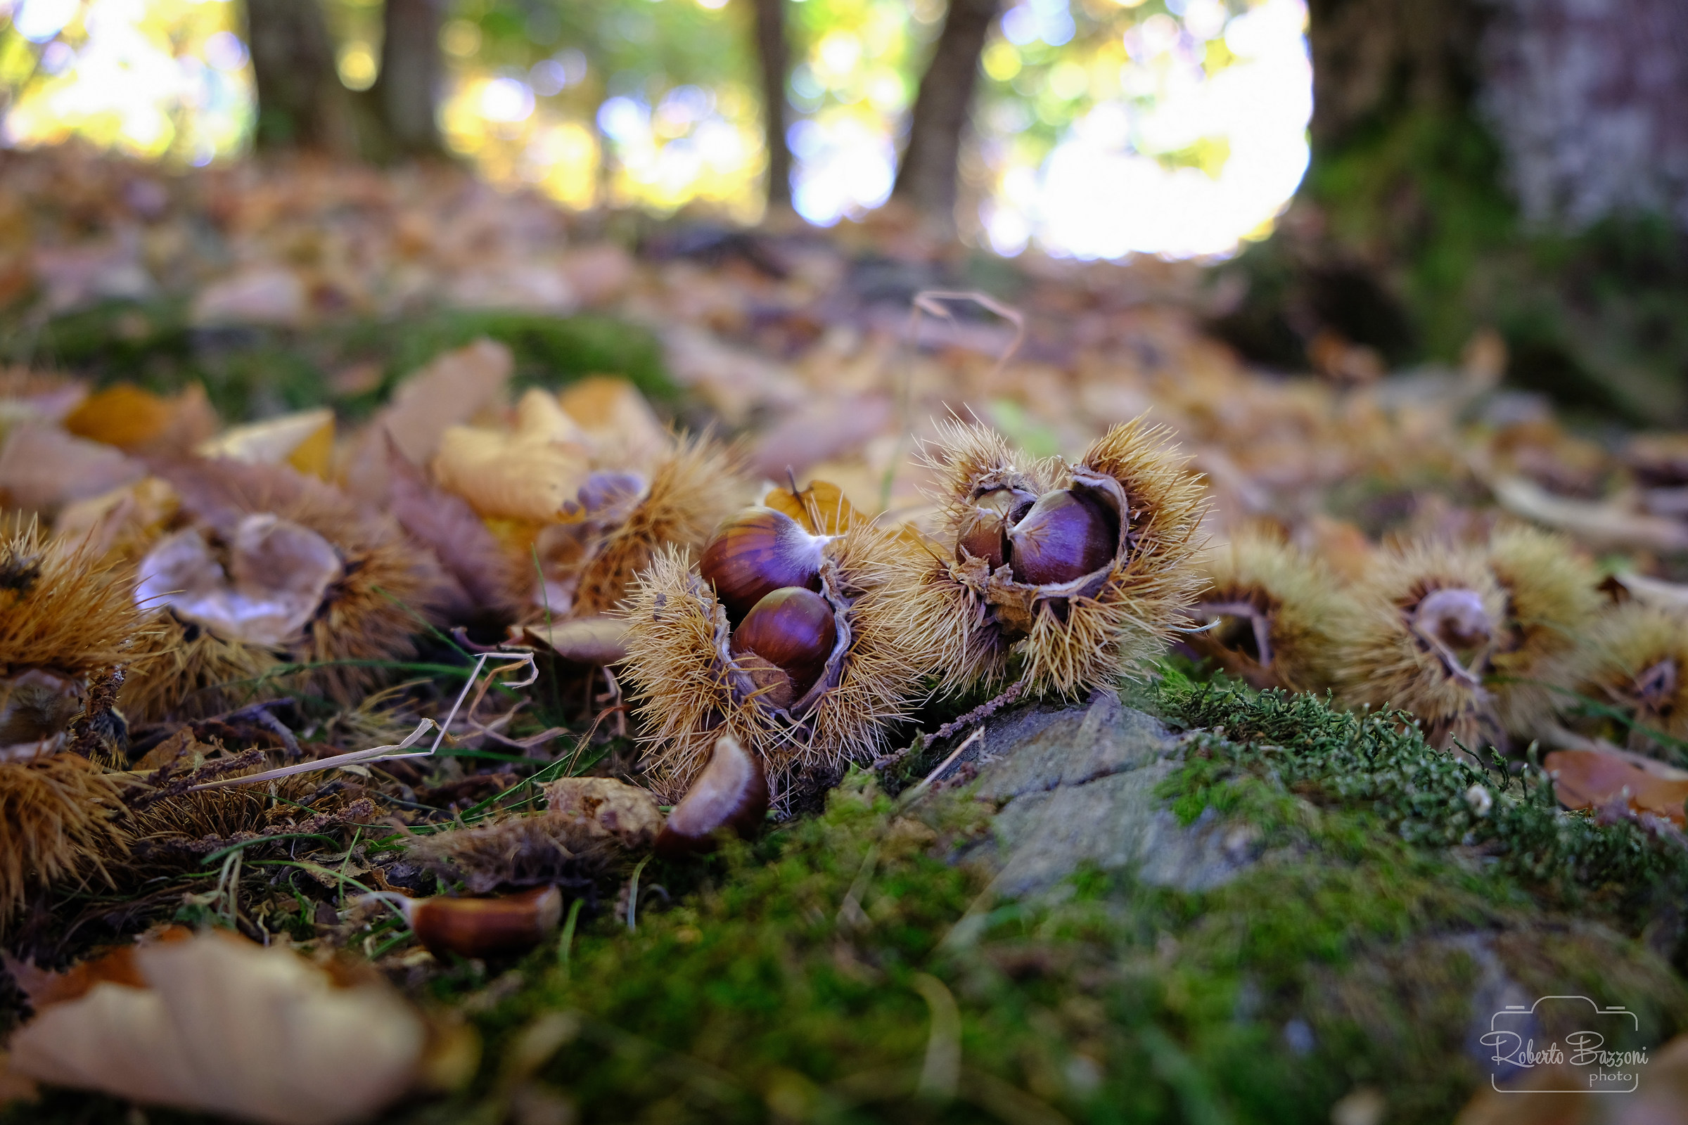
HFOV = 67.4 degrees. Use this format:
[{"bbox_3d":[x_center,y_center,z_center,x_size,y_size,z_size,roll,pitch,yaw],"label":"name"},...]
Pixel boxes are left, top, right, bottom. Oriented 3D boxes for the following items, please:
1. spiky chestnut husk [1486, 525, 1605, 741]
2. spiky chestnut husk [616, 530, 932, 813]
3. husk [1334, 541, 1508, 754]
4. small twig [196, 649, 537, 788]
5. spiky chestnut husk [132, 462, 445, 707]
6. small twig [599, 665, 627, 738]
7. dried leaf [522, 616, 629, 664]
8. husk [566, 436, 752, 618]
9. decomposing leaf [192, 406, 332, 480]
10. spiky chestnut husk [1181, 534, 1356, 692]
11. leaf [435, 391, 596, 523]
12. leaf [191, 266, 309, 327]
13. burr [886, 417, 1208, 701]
[{"bbox_3d":[0.236,0.024,0.435,0.054,0.070,0.056,-3,9,-20],"label":"spiky chestnut husk"},{"bbox_3d":[-0.019,0.027,0.333,0.078,0.073,0.066,-1,8,-10],"label":"spiky chestnut husk"},{"bbox_3d":[0.201,0.029,0.440,0.061,0.073,0.062,-1,12,-3],"label":"husk"},{"bbox_3d":[-0.127,0.042,0.333,0.093,0.038,0.030,0,8,0],"label":"small twig"},{"bbox_3d":[-0.182,0.007,0.415,0.100,0.078,0.080,2,12,9],"label":"spiky chestnut husk"},{"bbox_3d":[-0.064,0.038,0.347,0.009,0.020,0.010,0,8,0],"label":"small twig"},{"bbox_3d":[-0.078,0.023,0.380,0.040,0.015,0.028,0,8,0],"label":"dried leaf"},{"bbox_3d":[-0.064,-0.012,0.440,0.062,0.066,0.064,-9,15,-35],"label":"husk"},{"bbox_3d":[-0.238,-0.048,0.520,0.058,0.030,0.038,0,8,0],"label":"decomposing leaf"},{"bbox_3d":[0.141,0.018,0.420,0.063,0.057,0.058,4,9,25],"label":"spiky chestnut husk"},{"bbox_3d":[-0.137,-0.044,0.520,0.066,0.053,0.042,0,12,0],"label":"leaf"},{"bbox_3d":[-0.502,-0.225,1.070,0.098,0.043,0.055,0,12,0],"label":"leaf"},{"bbox_3d":[0.060,-0.001,0.372,0.091,0.081,0.072,1,12,3],"label":"burr"}]

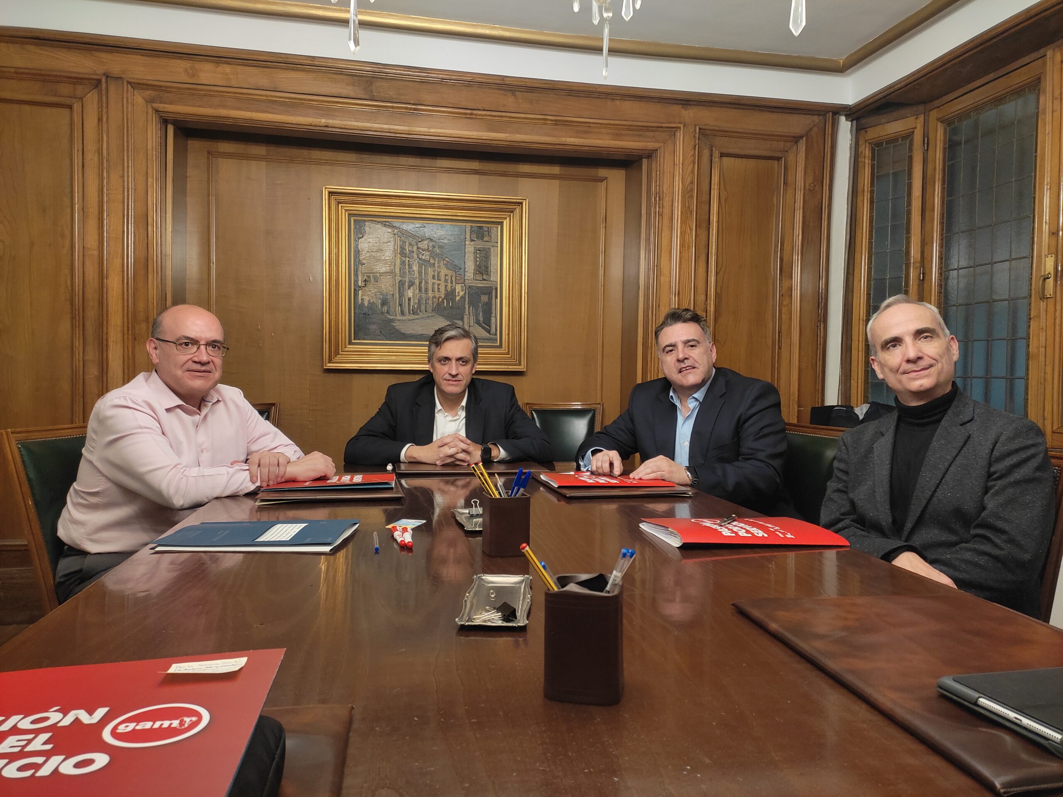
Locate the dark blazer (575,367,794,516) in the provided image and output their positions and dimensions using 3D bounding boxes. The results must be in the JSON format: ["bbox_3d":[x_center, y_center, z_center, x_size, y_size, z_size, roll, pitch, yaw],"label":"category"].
[{"bbox_3d":[0.464,0.223,2.360,0.600,0.615,0.520,2,2,38],"label":"dark blazer"}]

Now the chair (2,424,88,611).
[{"bbox_3d":[-1.016,0.542,2.173,0.570,0.920,0.460,2,2,17],"label":"chair"}]

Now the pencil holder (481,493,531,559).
[{"bbox_3d":[-0.043,0.212,1.360,0.070,0.100,0.070,2,2,16],"label":"pencil holder"}]

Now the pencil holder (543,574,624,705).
[{"bbox_3d":[0.051,0.232,0.776,0.070,0.103,0.070,1,2,13],"label":"pencil holder"}]

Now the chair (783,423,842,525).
[{"bbox_3d":[0.491,0.540,2.163,0.550,0.930,0.450,1,2,-13],"label":"chair"}]

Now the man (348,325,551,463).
[{"bbox_3d":[-0.274,0.360,2.715,0.650,1.228,0.700,1,2,-9],"label":"man"}]

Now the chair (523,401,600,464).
[{"bbox_3d":[0.183,0.496,3.334,0.450,0.930,0.540,1,2,-12],"label":"chair"}]

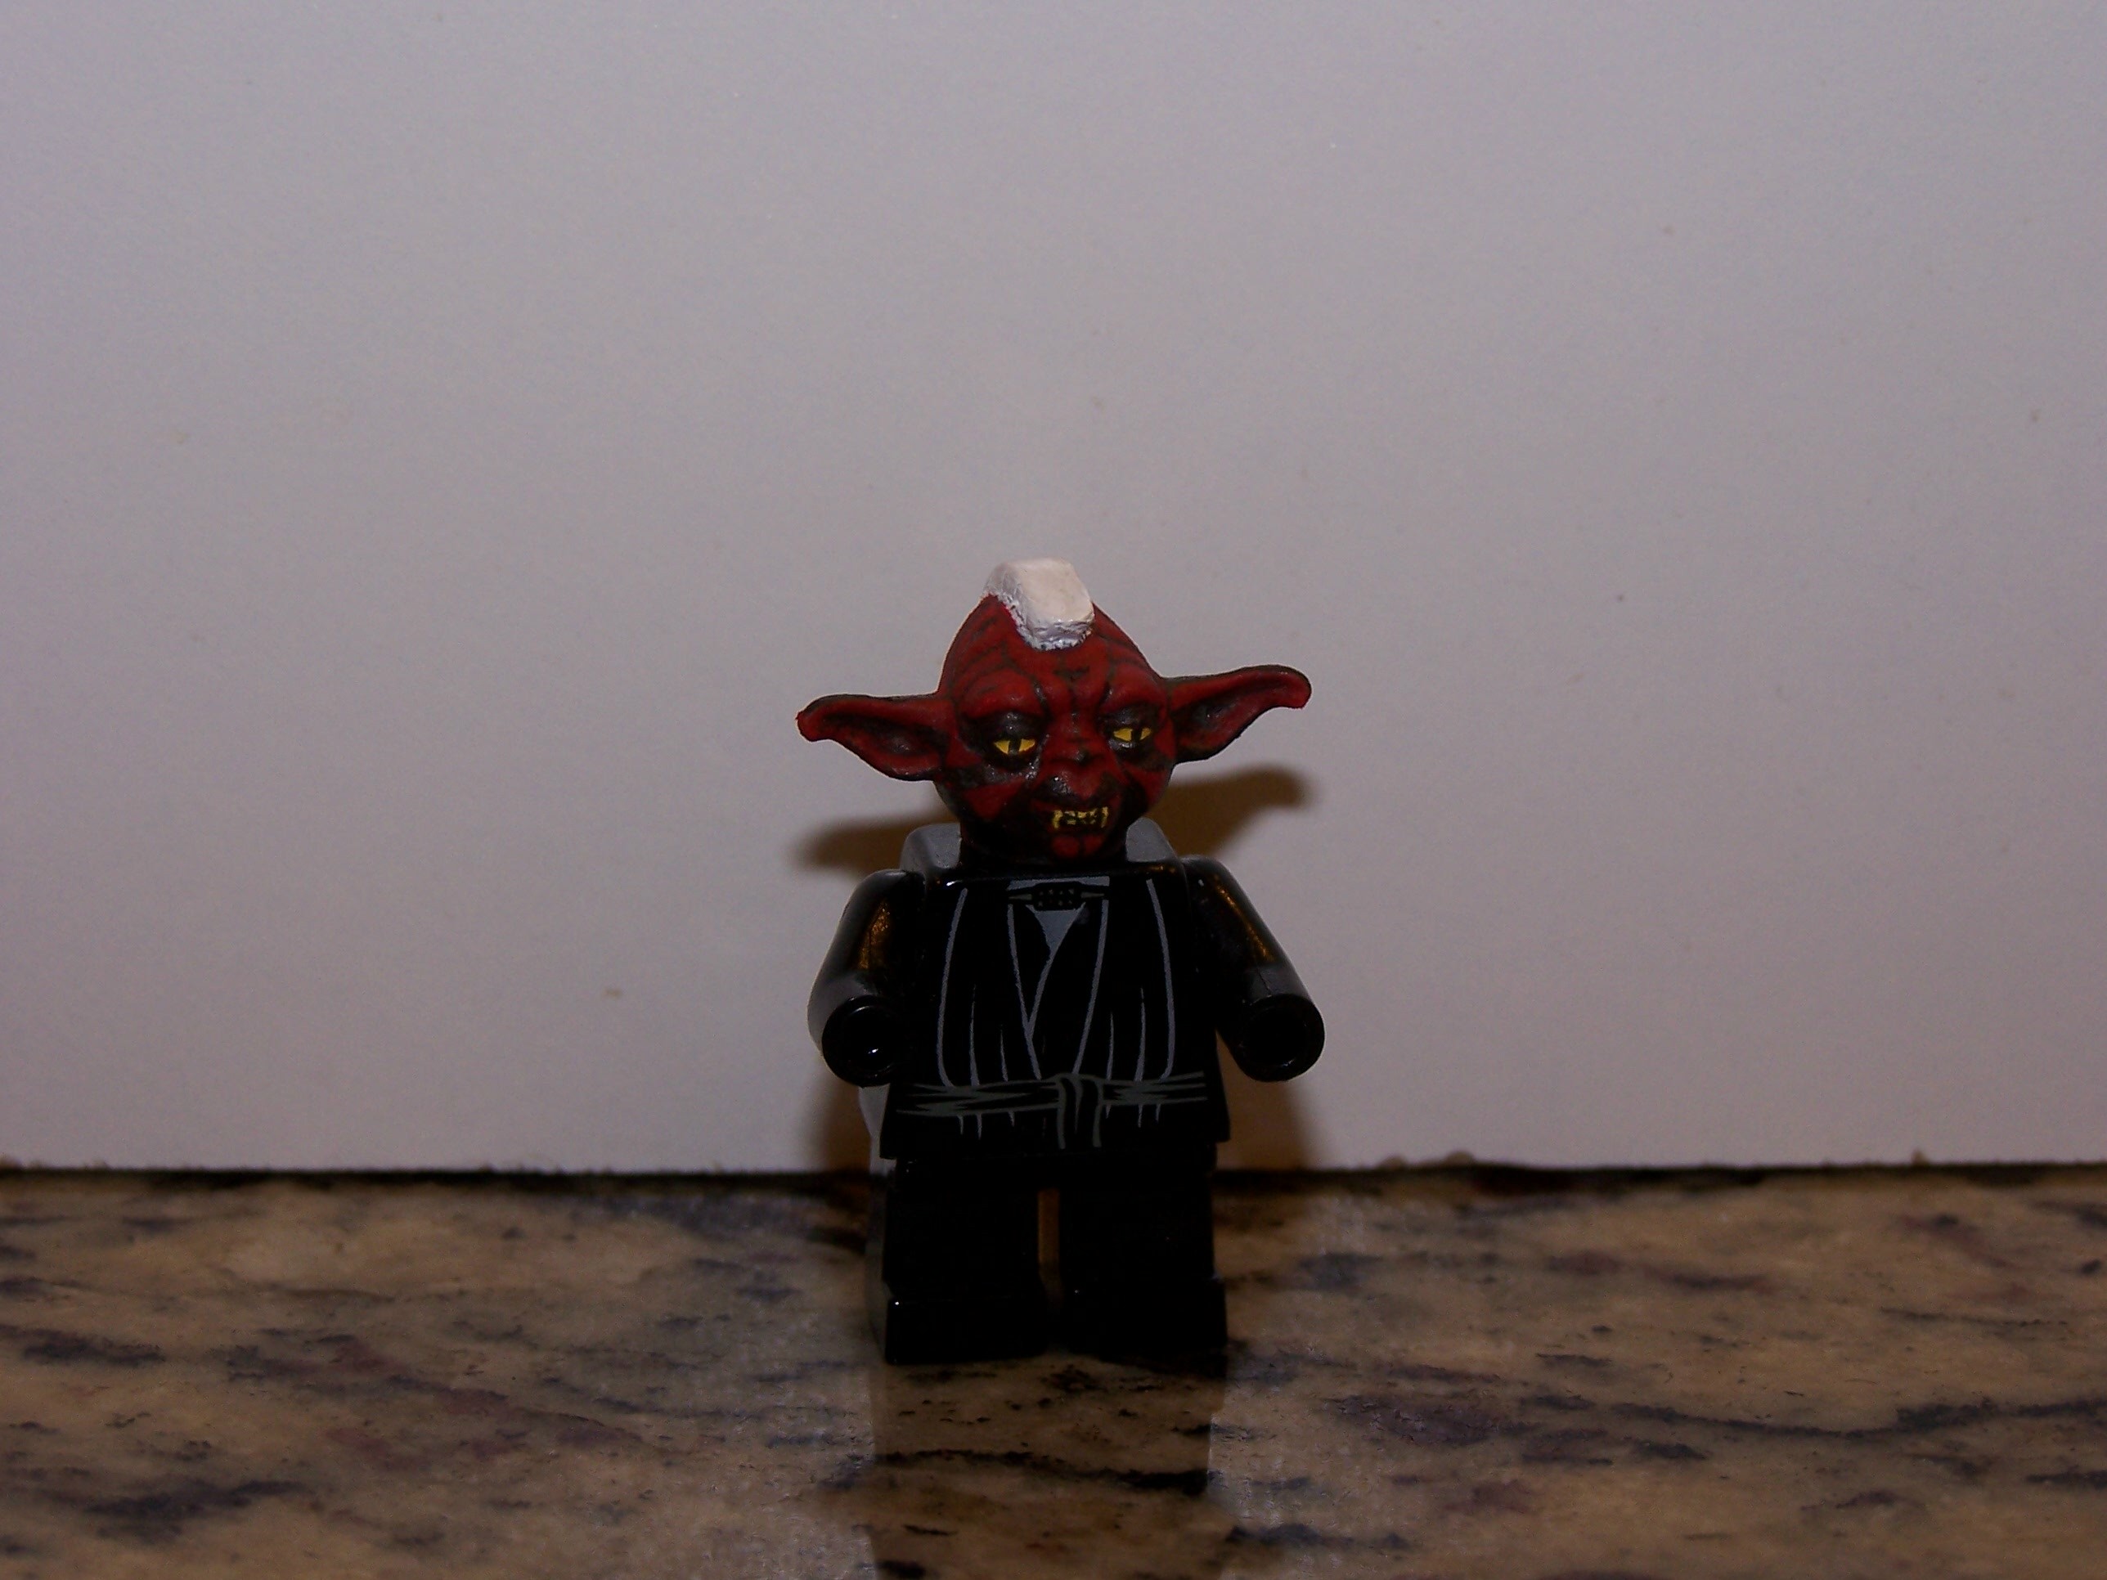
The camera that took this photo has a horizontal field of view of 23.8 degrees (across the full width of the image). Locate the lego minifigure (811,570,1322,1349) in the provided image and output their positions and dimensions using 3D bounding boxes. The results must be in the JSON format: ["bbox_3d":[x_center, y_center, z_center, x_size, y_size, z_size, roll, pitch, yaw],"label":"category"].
[{"bbox_3d":[0.000,0.007,0.224,0.024,0.036,0.013,-2,16,-9],"label":"lego minifigure"}]

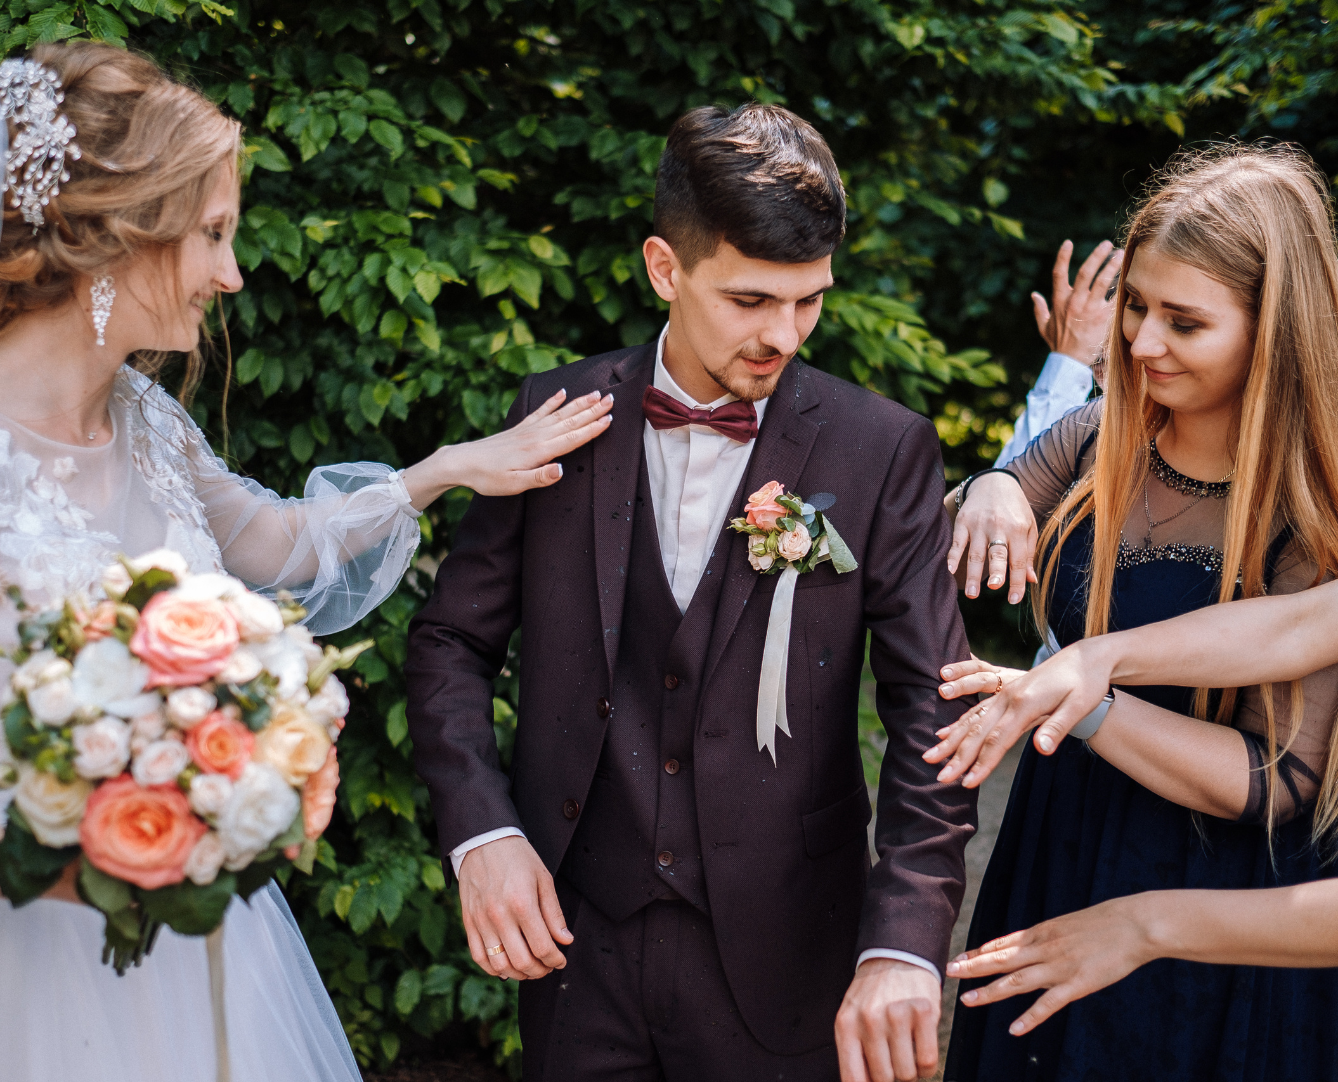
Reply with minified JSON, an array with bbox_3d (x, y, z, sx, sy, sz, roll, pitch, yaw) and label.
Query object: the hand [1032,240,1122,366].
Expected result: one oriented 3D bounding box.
[{"bbox_3d":[0.583,-0.332,2.220,0.140,0.185,0.080,11,-6,-17],"label":"hand"}]

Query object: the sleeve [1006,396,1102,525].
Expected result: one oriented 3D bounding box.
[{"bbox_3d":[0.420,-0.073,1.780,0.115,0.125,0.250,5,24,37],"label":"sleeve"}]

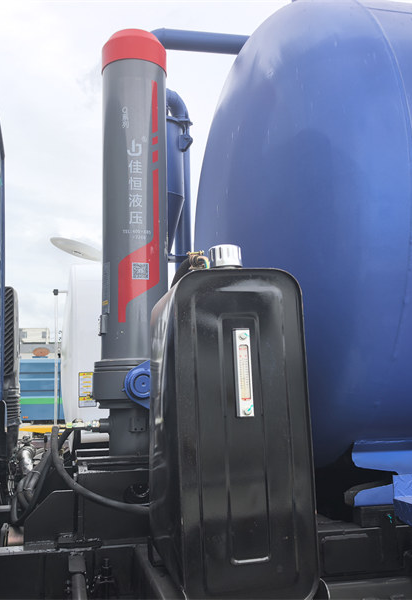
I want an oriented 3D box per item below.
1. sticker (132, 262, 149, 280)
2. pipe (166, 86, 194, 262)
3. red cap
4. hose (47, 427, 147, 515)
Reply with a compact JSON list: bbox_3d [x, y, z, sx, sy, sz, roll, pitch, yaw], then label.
[{"bbox_3d":[-0.231,-0.101,2.204,0.059,0.059,0.004,1,-9,-15],"label":"sticker"},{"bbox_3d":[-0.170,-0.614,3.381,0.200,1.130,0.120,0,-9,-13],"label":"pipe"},{"bbox_3d":[-0.280,-0.959,2.458,0.249,0.167,0.249,-1,-9,0],"label":"red cap"},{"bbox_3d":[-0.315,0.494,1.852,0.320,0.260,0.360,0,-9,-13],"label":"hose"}]

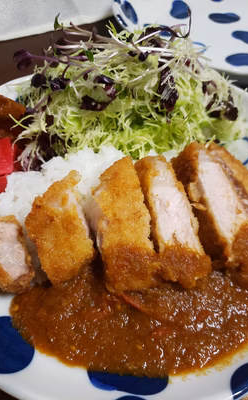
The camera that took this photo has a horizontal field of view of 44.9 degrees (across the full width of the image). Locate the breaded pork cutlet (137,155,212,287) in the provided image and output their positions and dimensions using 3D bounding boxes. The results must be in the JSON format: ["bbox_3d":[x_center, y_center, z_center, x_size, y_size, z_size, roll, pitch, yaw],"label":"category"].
[{"bbox_3d":[0.027,0.012,0.182,0.024,0.029,0.069,-13,75,-13],"label":"breaded pork cutlet"}]

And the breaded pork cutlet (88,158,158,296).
[{"bbox_3d":[-0.001,0.014,0.181,0.029,0.023,0.071,-9,74,-3],"label":"breaded pork cutlet"}]

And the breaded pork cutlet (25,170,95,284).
[{"bbox_3d":[-0.036,0.017,0.180,0.033,0.023,0.057,-9,75,-1],"label":"breaded pork cutlet"}]

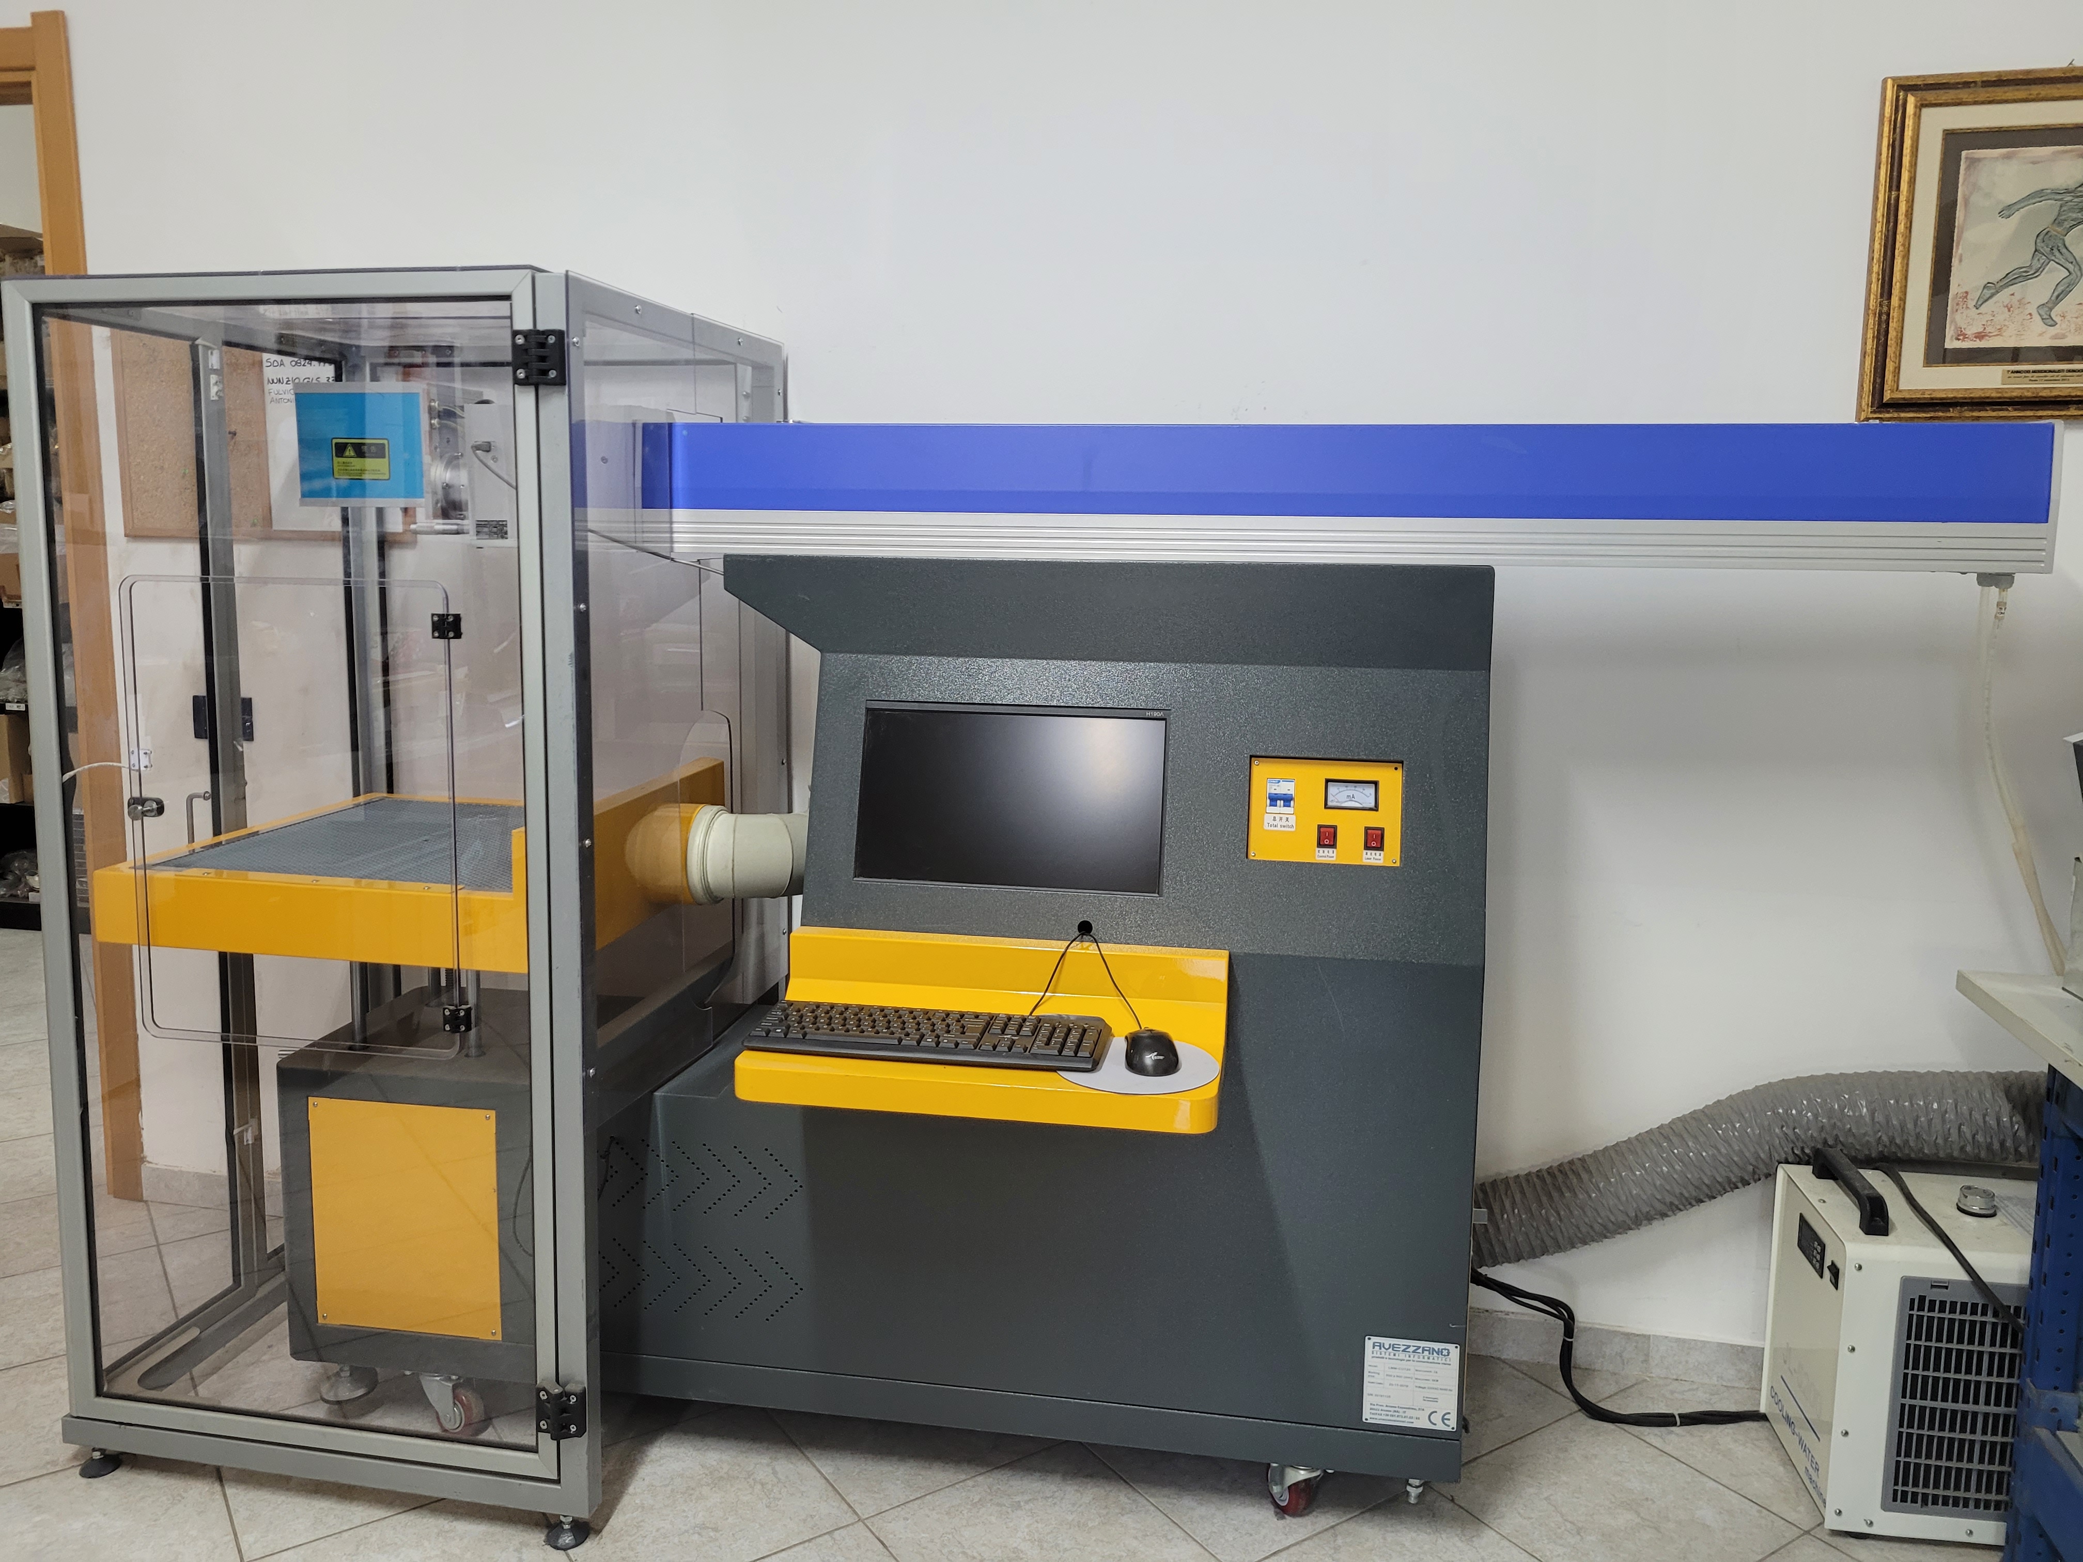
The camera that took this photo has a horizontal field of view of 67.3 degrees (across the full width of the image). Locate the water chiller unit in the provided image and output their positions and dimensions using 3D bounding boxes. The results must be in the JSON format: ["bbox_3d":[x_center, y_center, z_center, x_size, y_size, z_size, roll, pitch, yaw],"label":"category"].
[{"bbox_3d":[1.331,0.781,2.156,0.536,0.423,0.308,2,7,9],"label":"water chiller unit"}]

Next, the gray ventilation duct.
[{"bbox_3d":[1.067,0.595,2.342,0.891,0.359,0.172,2,7,9],"label":"gray ventilation duct"}]

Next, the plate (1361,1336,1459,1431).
[{"bbox_3d":[0.485,0.790,2.049,0.119,0.120,0.003,2,7,9],"label":"plate"}]

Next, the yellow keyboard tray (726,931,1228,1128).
[{"bbox_3d":[-0.062,0.300,1.952,0.580,0.165,0.255,2,7,9],"label":"yellow keyboard tray"}]

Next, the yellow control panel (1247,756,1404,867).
[{"bbox_3d":[0.369,0.040,2.033,0.194,0.137,0.020,2,-6,9],"label":"yellow control panel"}]

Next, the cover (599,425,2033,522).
[{"bbox_3d":[0.332,-0.402,2.059,1.759,0.117,0.162,2,7,9],"label":"cover"}]

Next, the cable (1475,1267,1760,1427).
[{"bbox_3d":[0.876,0.865,2.365,0.466,0.203,0.132,2,7,9],"label":"cable"}]

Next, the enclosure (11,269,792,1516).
[{"bbox_3d":[-0.875,0.135,2.313,0.781,1.579,0.699,2,7,11],"label":"enclosure"}]

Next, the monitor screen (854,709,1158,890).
[{"bbox_3d":[-0.038,0.022,2.104,0.416,0.243,0.030,2,-6,9],"label":"monitor screen"}]

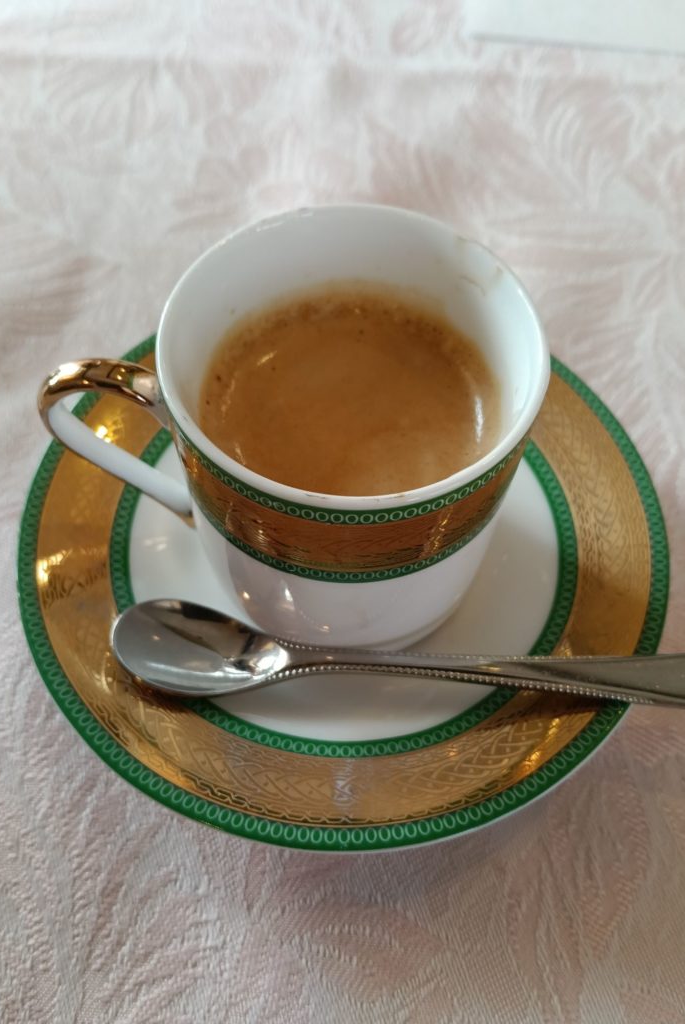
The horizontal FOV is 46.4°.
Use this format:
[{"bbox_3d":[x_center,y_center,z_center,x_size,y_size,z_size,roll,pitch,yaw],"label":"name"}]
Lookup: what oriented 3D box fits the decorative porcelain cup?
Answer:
[{"bbox_3d":[-0.010,-0.010,0.142,0.079,0.060,0.057,-1,59,-2],"label":"decorative porcelain cup"}]

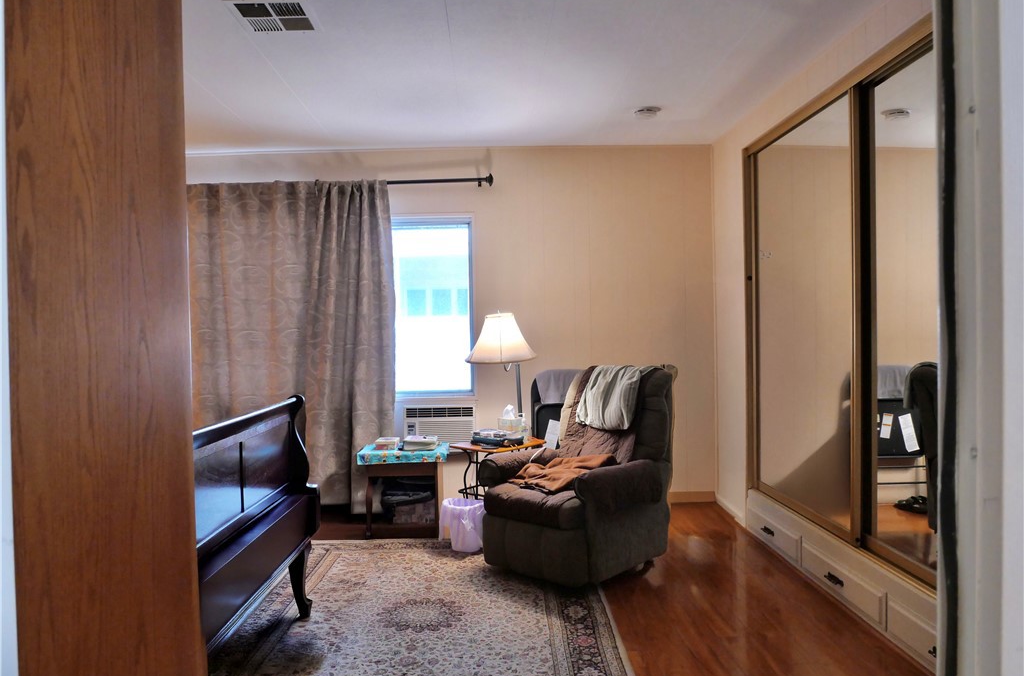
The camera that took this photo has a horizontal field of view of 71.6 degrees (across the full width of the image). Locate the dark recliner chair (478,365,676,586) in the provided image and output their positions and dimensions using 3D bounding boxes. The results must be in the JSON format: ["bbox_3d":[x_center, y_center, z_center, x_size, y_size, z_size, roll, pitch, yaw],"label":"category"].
[{"bbox_3d":[0.357,0.634,3.734,0.720,0.970,0.820,0,1,38],"label":"dark recliner chair"}]

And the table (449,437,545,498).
[{"bbox_3d":[-0.060,0.856,3.984,0.390,0.530,0.390,0,1,41],"label":"table"}]

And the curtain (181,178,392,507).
[{"bbox_3d":[-1.468,0.068,4.484,1.400,2.070,0.140,-1,1,-2],"label":"curtain"}]

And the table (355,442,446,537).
[{"bbox_3d":[-0.607,0.882,4.128,0.495,0.490,0.340,-1,1,-2],"label":"table"}]

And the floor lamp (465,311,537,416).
[{"bbox_3d":[-0.062,0.483,4.208,0.420,1.270,0.410,-1,1,-2],"label":"floor lamp"}]

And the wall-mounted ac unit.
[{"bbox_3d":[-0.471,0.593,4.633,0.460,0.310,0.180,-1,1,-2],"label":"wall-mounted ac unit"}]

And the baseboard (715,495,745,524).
[{"bbox_3d":[1.352,1.064,4.397,0.015,0.060,0.570,-1,1,-2],"label":"baseboard"}]

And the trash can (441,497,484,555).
[{"bbox_3d":[-0.248,0.997,3.821,0.230,0.260,0.210,-1,1,0],"label":"trash can"}]

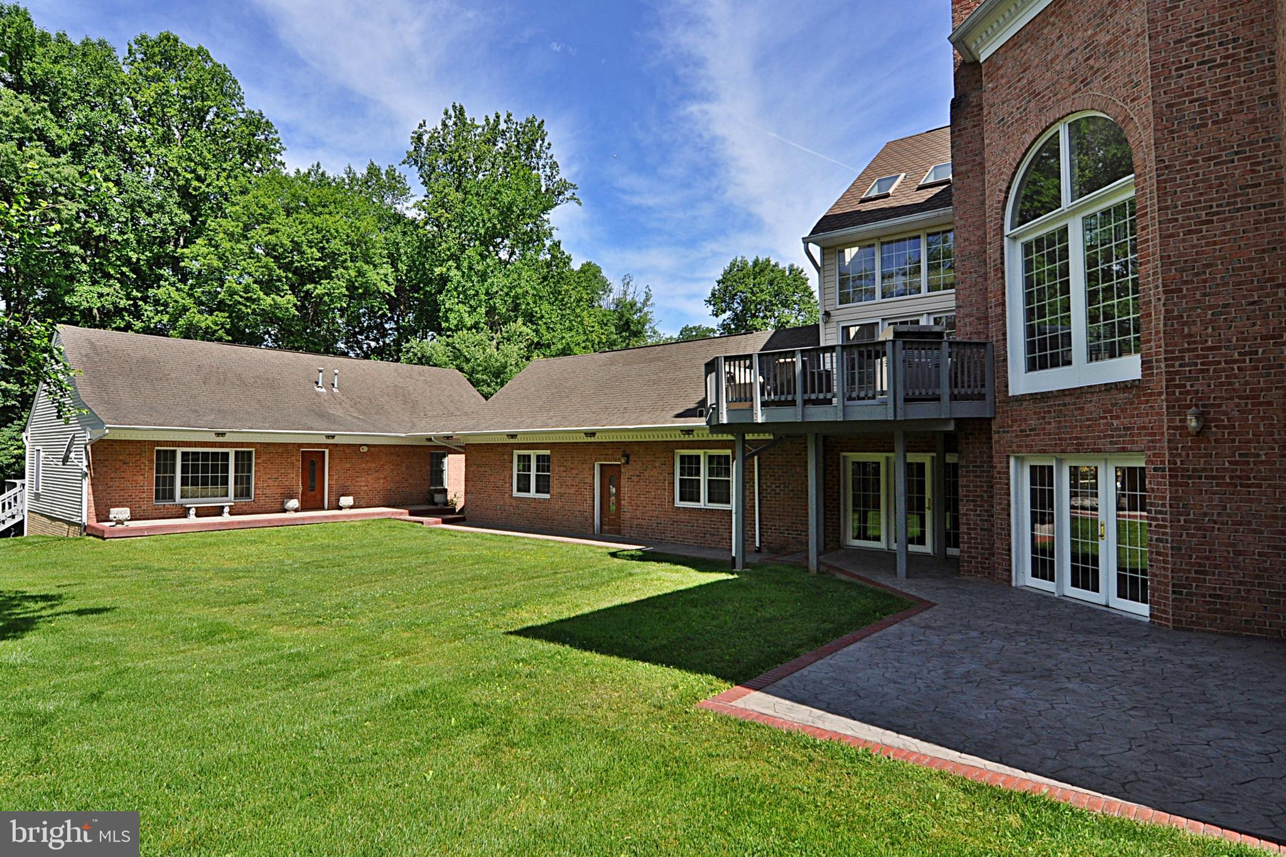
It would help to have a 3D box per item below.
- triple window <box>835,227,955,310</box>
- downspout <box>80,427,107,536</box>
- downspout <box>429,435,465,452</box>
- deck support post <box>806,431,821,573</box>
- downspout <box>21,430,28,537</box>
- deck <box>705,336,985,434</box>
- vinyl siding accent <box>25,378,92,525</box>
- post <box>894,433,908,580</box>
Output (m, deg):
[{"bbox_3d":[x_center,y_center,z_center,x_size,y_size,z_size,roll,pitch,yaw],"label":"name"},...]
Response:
[{"bbox_3d":[5.361,-3.339,11.948,2.620,1.370,0.120,-2,-3,34],"label":"triple window"},{"bbox_3d":[-14.770,1.383,15.402,0.900,3.000,0.140,-1,-2,27],"label":"downspout"},{"bbox_3d":[-6.771,0.537,19.700,1.150,0.580,0.200,0,-2,0],"label":"downspout"},{"bbox_3d":[3.050,1.333,10.246,0.140,2.541,0.140,-1,-3,35],"label":"deck support post"},{"bbox_3d":[-21.614,1.935,20.000,0.130,3.700,0.130,-1,-3,35],"label":"downspout"},{"bbox_3d":[3.735,-0.580,10.599,4.750,1.300,3.750,-1,-3,35],"label":"deck"},{"bbox_3d":[-18.381,0.224,17.820,7.200,4.900,0.150,-1,-3,35],"label":"vinyl siding accent"},{"bbox_3d":[4.261,1.254,9.412,0.140,2.458,0.140,-1,-3,35],"label":"post"}]

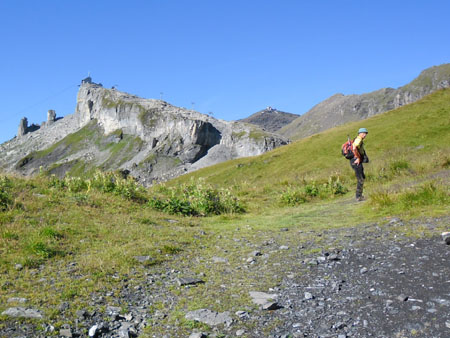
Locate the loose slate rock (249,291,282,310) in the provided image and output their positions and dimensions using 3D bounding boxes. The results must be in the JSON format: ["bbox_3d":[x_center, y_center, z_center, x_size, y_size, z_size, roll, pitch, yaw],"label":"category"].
[{"bbox_3d":[0.409,1.329,3.550,0.320,0.090,0.290,-2,1,-11],"label":"loose slate rock"}]

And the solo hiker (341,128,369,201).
[{"bbox_3d":[3.134,-0.109,8.500,0.620,1.760,0.520,-1,-3,12],"label":"solo hiker"}]

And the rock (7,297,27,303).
[{"bbox_3d":[-2.375,1.486,4.000,0.225,0.050,0.140,-2,1,0],"label":"rock"}]

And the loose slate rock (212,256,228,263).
[{"bbox_3d":[-0.064,1.288,5.000,0.225,0.050,0.160,-2,1,0],"label":"loose slate rock"}]

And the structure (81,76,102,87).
[{"bbox_3d":[-361.119,-236.689,950.000,56.000,25.000,30.000,-1,-3,17],"label":"structure"}]

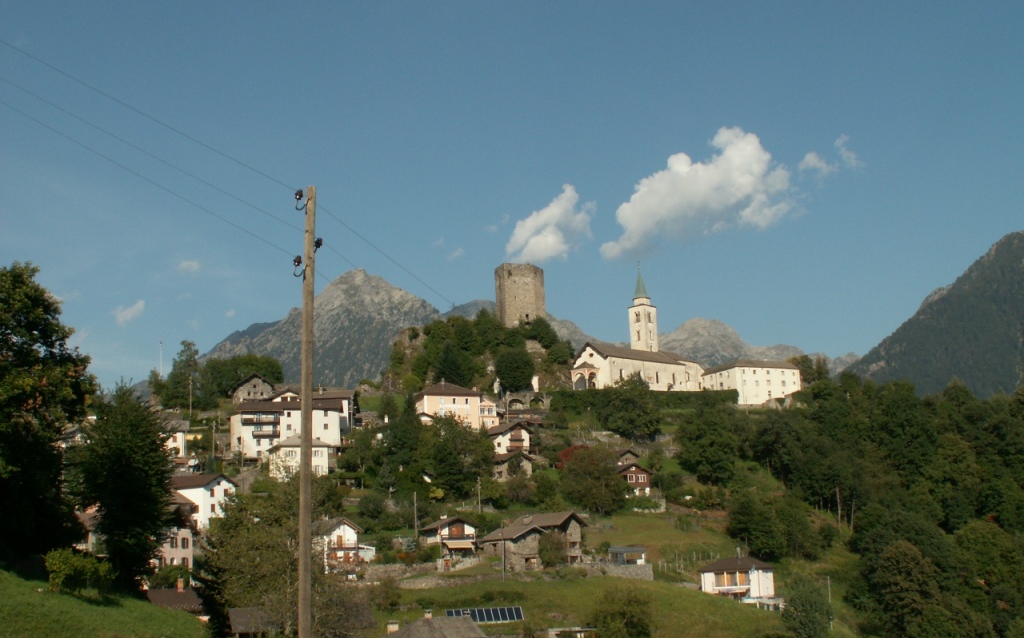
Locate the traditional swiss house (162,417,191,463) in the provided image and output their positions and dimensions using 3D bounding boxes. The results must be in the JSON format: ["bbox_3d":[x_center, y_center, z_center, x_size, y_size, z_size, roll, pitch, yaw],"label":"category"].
[{"bbox_3d":[-70.171,24.899,267.843,8.200,8.000,8.800,0,-10,-15],"label":"traditional swiss house"}]

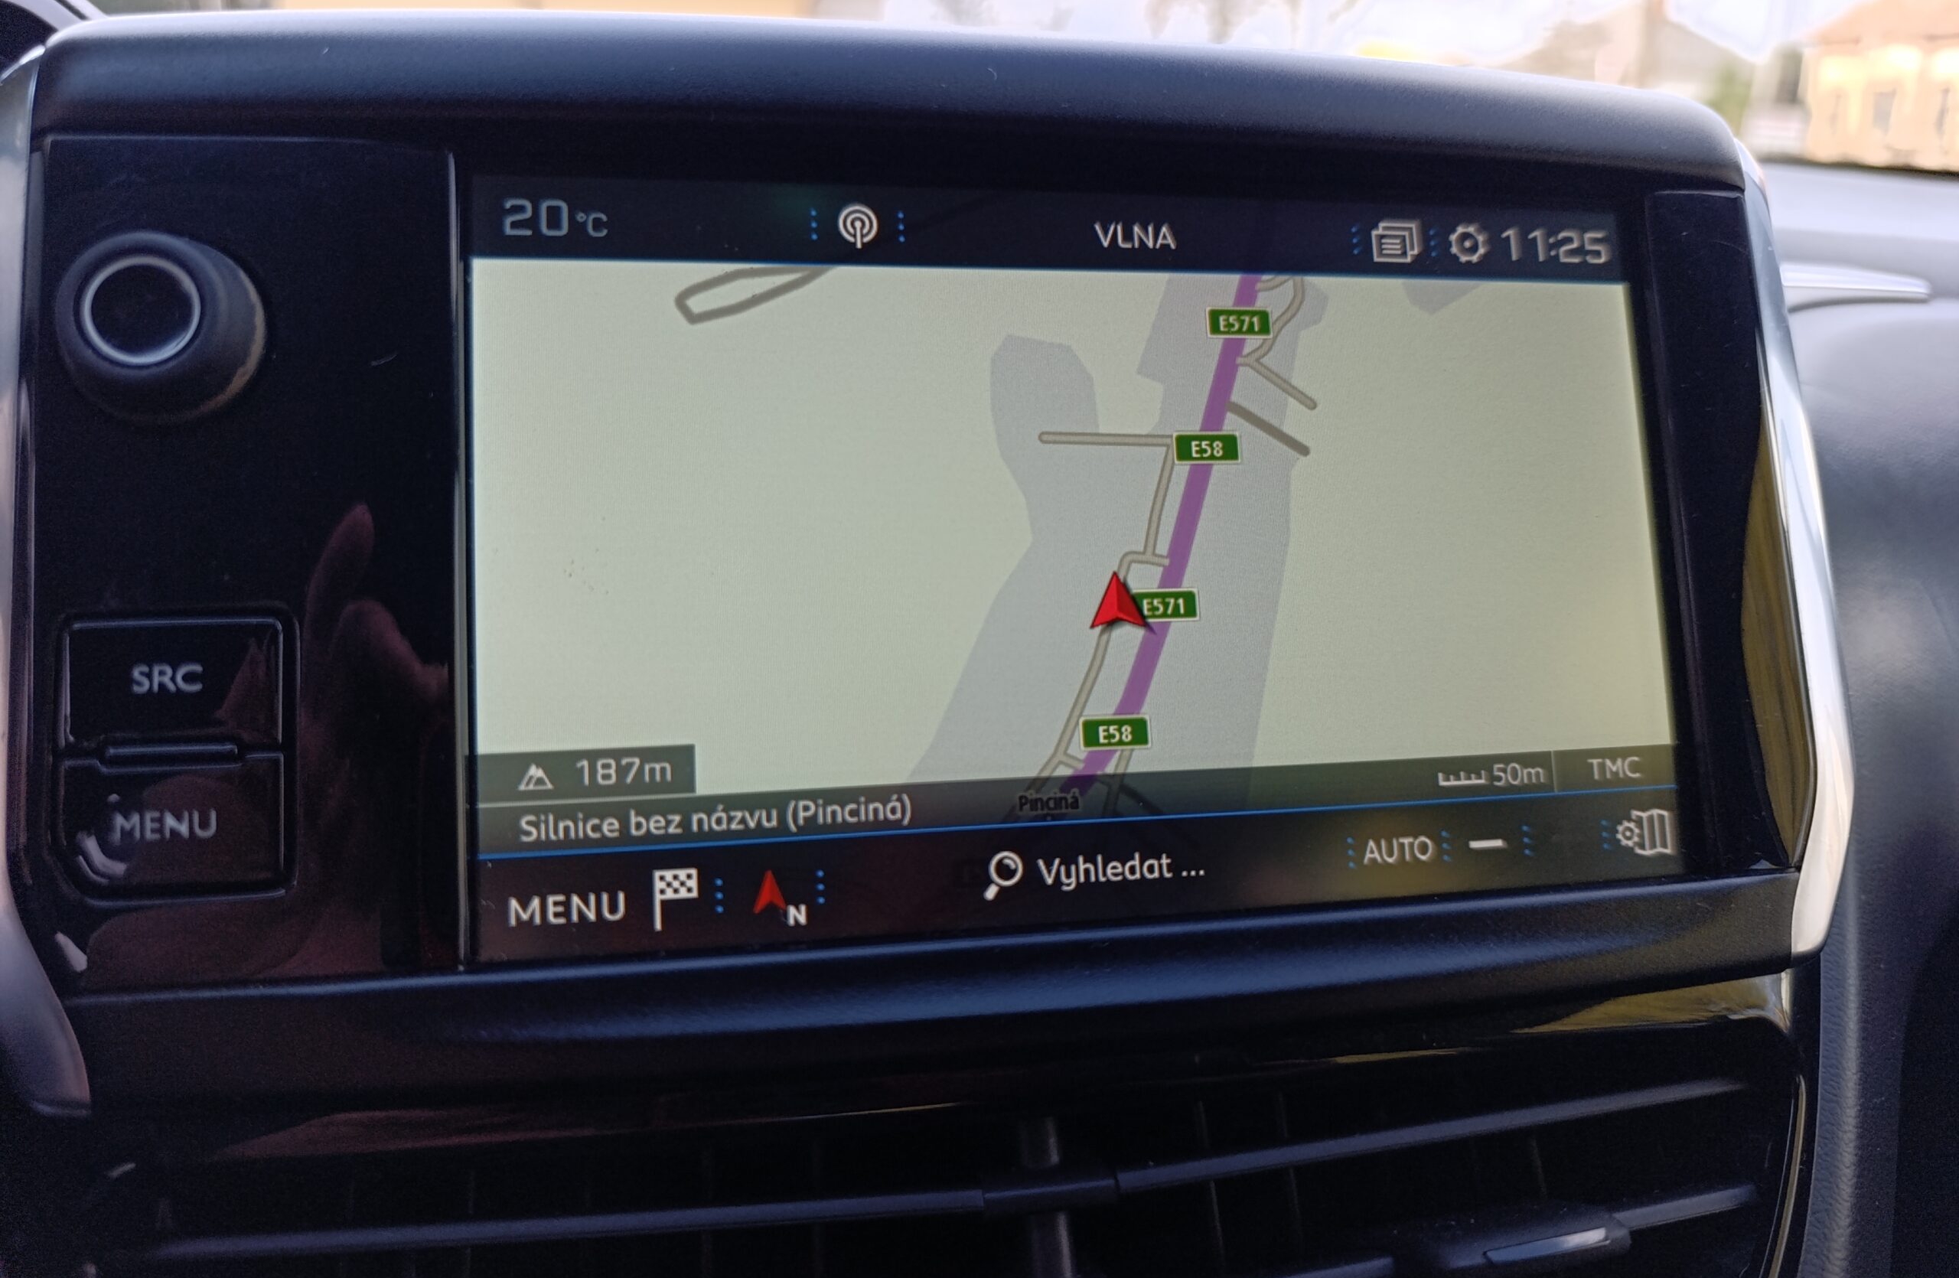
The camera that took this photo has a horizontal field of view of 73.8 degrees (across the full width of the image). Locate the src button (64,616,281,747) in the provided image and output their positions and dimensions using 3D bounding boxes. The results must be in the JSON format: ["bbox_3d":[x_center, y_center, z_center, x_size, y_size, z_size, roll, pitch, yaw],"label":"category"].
[{"bbox_3d":[-0.087,0.005,0.142,0.021,0.013,0.004,-2,-6,-11],"label":"src button"}]

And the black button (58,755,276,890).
[{"bbox_3d":[-0.086,0.020,0.141,0.022,0.014,0.004,-2,-6,-11],"label":"black button"}]

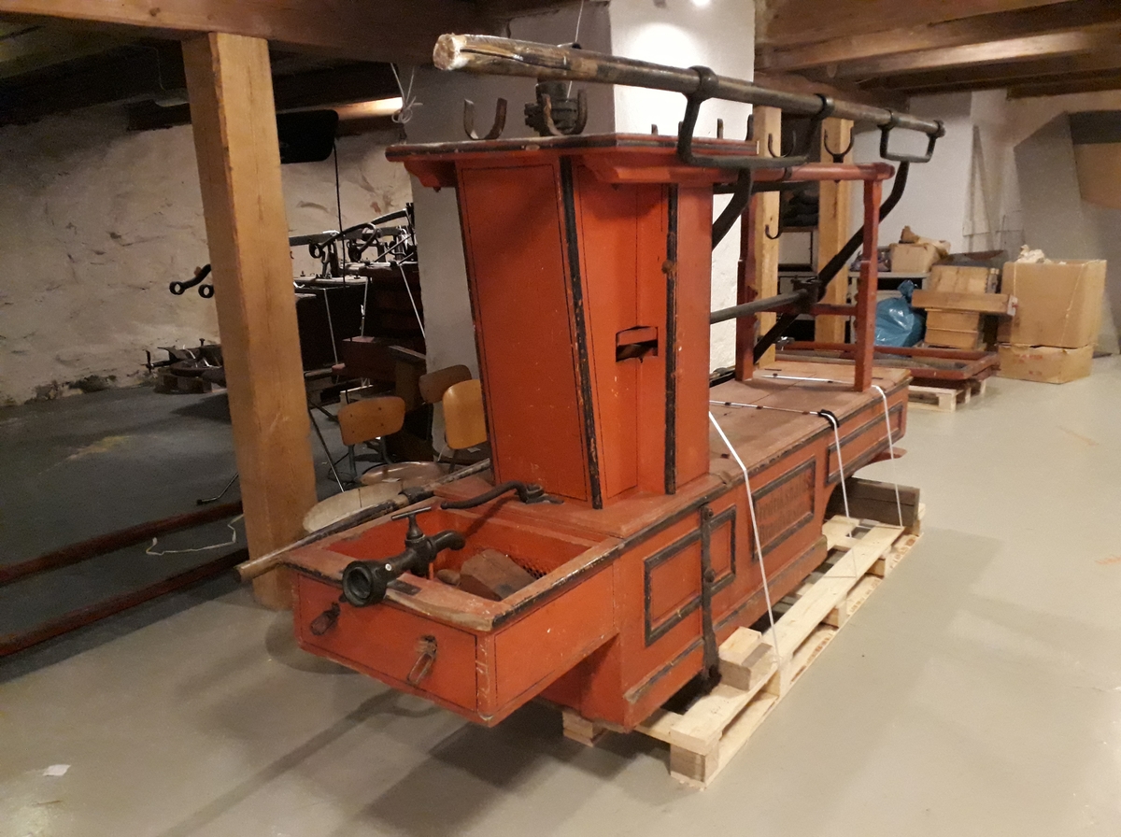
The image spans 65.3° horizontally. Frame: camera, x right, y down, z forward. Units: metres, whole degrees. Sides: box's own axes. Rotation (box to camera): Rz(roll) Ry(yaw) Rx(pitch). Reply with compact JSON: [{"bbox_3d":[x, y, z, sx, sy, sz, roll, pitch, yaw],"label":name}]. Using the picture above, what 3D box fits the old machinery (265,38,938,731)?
[{"bbox_3d":[0.462,-0.232,3.170,0.940,1.700,3.300,8,17,36],"label":"old machinery"}]

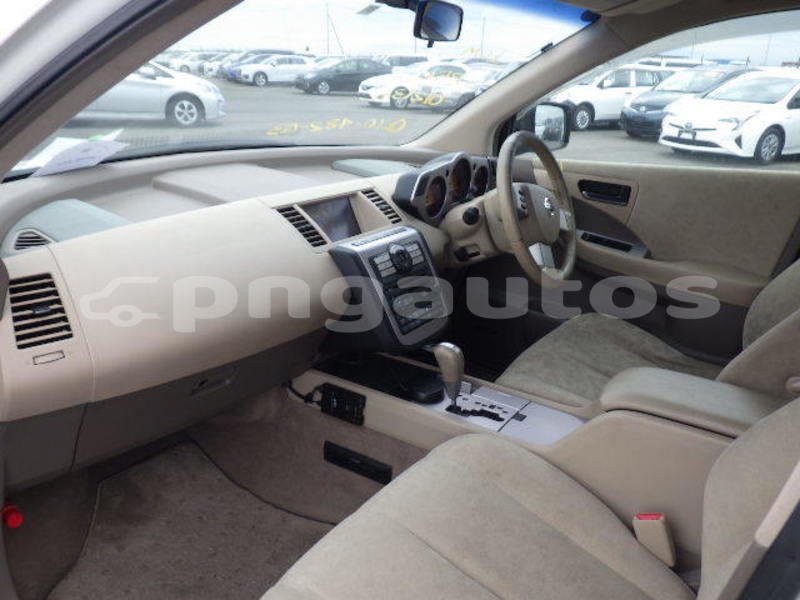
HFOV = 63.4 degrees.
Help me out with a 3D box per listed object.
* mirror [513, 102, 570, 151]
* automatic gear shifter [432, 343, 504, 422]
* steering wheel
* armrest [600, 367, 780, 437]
[{"bbox_3d":[0.445,-0.568,2.098,0.120,0.160,0.220,19,27,40],"label":"mirror"},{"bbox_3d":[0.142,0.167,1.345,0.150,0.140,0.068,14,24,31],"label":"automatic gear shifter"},{"bbox_3d":[0.323,-0.217,1.587,0.090,0.386,0.386,-11,11,36],"label":"steering wheel"},{"bbox_3d":[0.508,0.176,1.115,0.310,0.055,0.165,14,24,31],"label":"armrest"}]

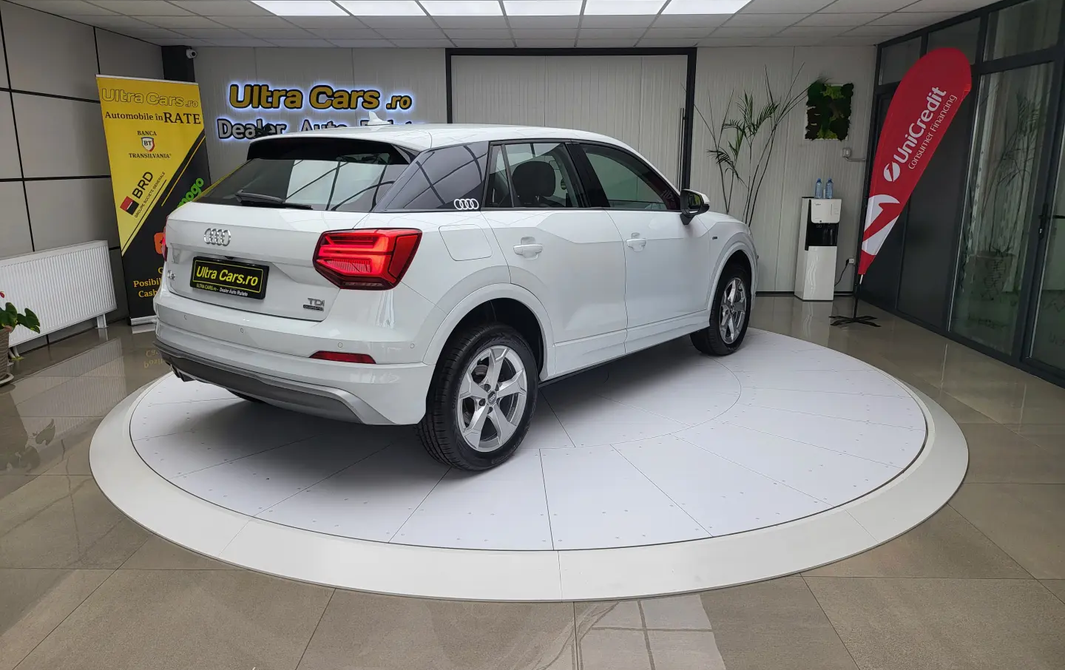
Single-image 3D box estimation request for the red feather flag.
[{"bbox_3d":[3.231,-1.413,6.300,0.080,1.910,0.840,-7,15,-29],"label":"red feather flag"}]

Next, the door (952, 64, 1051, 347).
[{"bbox_3d":[3.502,-0.927,5.572,0.070,2.090,0.910,0,13,1],"label":"door"}]

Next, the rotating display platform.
[{"bbox_3d":[-0.016,0.278,4.876,5.037,0.088,5.037,0,13,0],"label":"rotating display platform"}]

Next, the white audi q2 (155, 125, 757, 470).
[{"bbox_3d":[-0.037,-0.490,4.667,1.830,1.510,4.190,10,16,37],"label":"white audi q2"}]

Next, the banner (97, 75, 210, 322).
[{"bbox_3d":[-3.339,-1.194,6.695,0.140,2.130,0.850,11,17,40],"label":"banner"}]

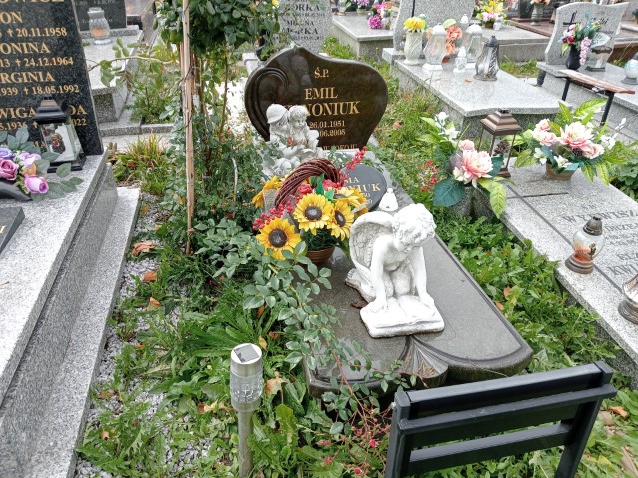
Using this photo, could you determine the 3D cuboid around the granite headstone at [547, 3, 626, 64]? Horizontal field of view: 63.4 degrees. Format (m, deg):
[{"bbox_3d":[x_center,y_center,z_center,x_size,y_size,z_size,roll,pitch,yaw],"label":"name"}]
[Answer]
[{"bbox_3d":[2.728,-2.128,5.309,0.797,0.590,0.103,-5,31,-9],"label":"granite headstone"}]

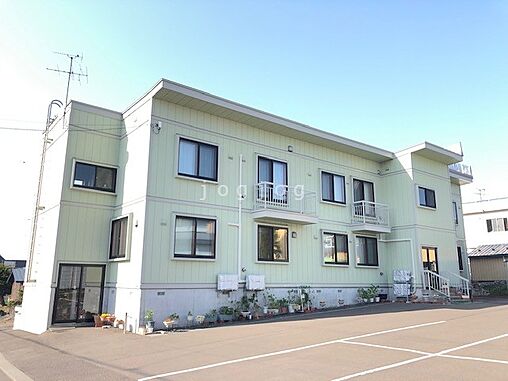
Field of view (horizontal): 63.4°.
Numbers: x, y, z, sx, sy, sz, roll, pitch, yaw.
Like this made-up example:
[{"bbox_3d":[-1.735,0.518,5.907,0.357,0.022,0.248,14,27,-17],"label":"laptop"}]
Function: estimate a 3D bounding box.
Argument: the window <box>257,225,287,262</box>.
[{"bbox_3d":[0.821,2.211,16.866,1.660,1.420,0.100,10,-15,-37],"label":"window"}]

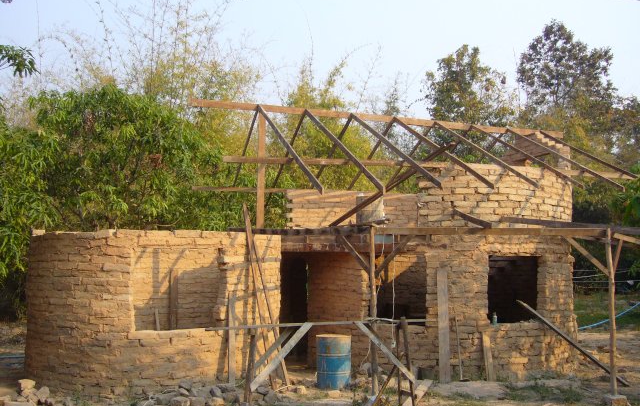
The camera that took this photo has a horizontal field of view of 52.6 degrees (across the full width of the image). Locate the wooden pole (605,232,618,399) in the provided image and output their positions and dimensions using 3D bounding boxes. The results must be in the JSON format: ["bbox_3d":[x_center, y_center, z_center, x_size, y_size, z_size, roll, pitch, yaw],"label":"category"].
[{"bbox_3d":[4.415,1.628,9.808,0.090,2.491,0.090,1,-7,0],"label":"wooden pole"}]

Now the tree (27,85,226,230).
[{"bbox_3d":[-5.341,0.336,17.050,5.600,7.090,5.200,0,-7,0],"label":"tree"}]

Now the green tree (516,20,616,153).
[{"bbox_3d":[11.007,-1.669,28.346,5.000,13.200,5.000,-2,-6,22],"label":"green tree"}]

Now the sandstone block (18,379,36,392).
[{"bbox_3d":[-4.475,2.792,9.900,0.210,0.165,0.200,6,-9,-38],"label":"sandstone block"}]

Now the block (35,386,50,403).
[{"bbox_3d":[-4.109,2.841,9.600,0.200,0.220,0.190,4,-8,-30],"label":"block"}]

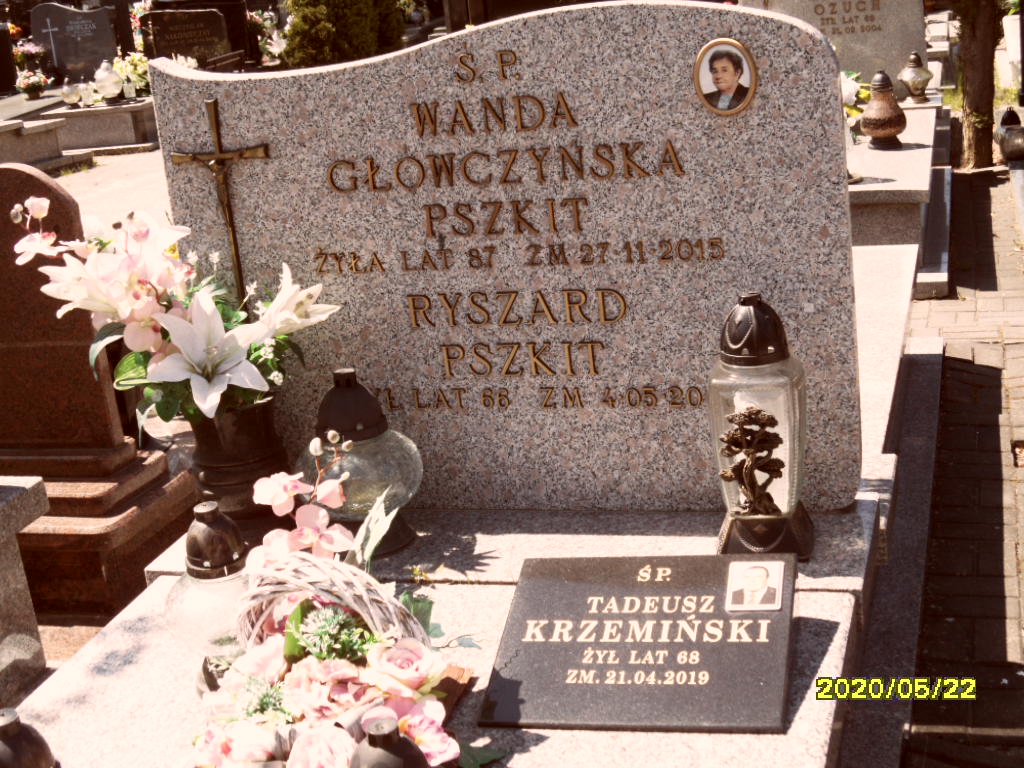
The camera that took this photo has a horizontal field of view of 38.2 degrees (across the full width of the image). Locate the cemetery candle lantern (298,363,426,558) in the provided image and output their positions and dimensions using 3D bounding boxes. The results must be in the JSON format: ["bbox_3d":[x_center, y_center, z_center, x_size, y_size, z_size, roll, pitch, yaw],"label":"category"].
[{"bbox_3d":[-0.267,0.126,2.554,0.213,0.301,0.213,-1,21,18],"label":"cemetery candle lantern"}]

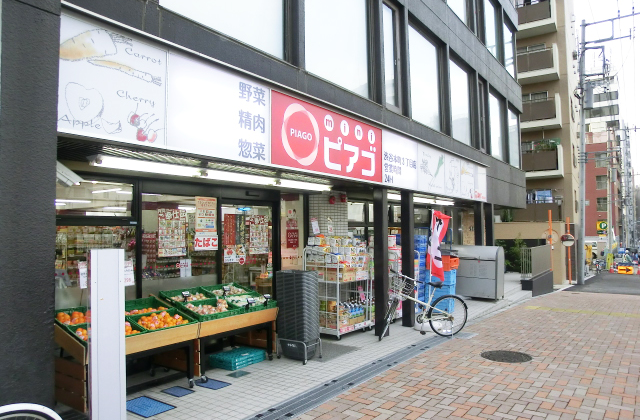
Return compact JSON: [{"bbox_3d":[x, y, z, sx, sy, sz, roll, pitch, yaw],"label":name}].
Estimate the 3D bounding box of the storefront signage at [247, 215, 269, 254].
[{"bbox_3d":[-0.943,0.384,6.871,0.020,0.590,0.410,-4,-4,37],"label":"storefront signage"}]

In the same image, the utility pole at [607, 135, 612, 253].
[{"bbox_3d":[18.935,-0.752,29.000,0.340,9.600,0.340,-4,-4,37],"label":"utility pole"}]

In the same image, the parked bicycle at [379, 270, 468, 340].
[{"bbox_3d":[1.548,1.474,6.878,1.580,1.040,0.580,-1,-3,-12],"label":"parked bicycle"}]

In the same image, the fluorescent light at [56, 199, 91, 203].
[{"bbox_3d":[-6.348,-0.223,11.299,0.120,0.080,1.200,-4,-4,37],"label":"fluorescent light"}]

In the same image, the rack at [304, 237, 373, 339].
[{"bbox_3d":[0.298,1.307,7.575,0.680,1.520,0.920,-4,-4,37],"label":"rack"}]

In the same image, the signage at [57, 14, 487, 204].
[{"bbox_3d":[1.190,-0.820,7.445,0.150,0.898,10.488,-4,-4,36],"label":"signage"}]

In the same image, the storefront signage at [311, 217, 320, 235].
[{"bbox_3d":[-0.075,0.257,7.361,0.020,0.280,0.190,-4,-4,37],"label":"storefront signage"}]

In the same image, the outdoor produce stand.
[{"bbox_3d":[-1.678,1.459,5.308,0.920,0.920,2.620,-4,-4,36],"label":"outdoor produce stand"}]

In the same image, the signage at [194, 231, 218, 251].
[{"bbox_3d":[-1.607,0.457,6.315,0.020,0.244,0.409,-4,-4,36],"label":"signage"}]

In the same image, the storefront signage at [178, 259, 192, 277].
[{"bbox_3d":[-1.747,0.763,5.784,0.015,0.215,0.170,-4,-4,37],"label":"storefront signage"}]

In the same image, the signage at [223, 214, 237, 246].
[{"bbox_3d":[-1.367,0.305,6.770,0.020,0.473,0.234,-4,-4,36],"label":"signage"}]

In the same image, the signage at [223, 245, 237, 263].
[{"bbox_3d":[-1.363,0.670,6.746,0.020,0.265,0.233,-4,-4,36],"label":"signage"}]

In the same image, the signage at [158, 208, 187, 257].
[{"bbox_3d":[-1.946,0.305,5.869,0.020,0.623,0.430,-4,-4,36],"label":"signage"}]

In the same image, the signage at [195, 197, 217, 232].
[{"bbox_3d":[-1.617,0.078,6.334,0.020,0.529,0.385,-4,-4,36],"label":"signage"}]

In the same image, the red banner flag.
[{"bbox_3d":[2.068,0.632,7.680,0.420,1.250,0.120,0,-4,-18],"label":"red banner flag"}]

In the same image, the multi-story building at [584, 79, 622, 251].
[{"bbox_3d":[39.251,-5.299,65.981,9.000,24.000,14.000,-4,-4,37],"label":"multi-story building"}]

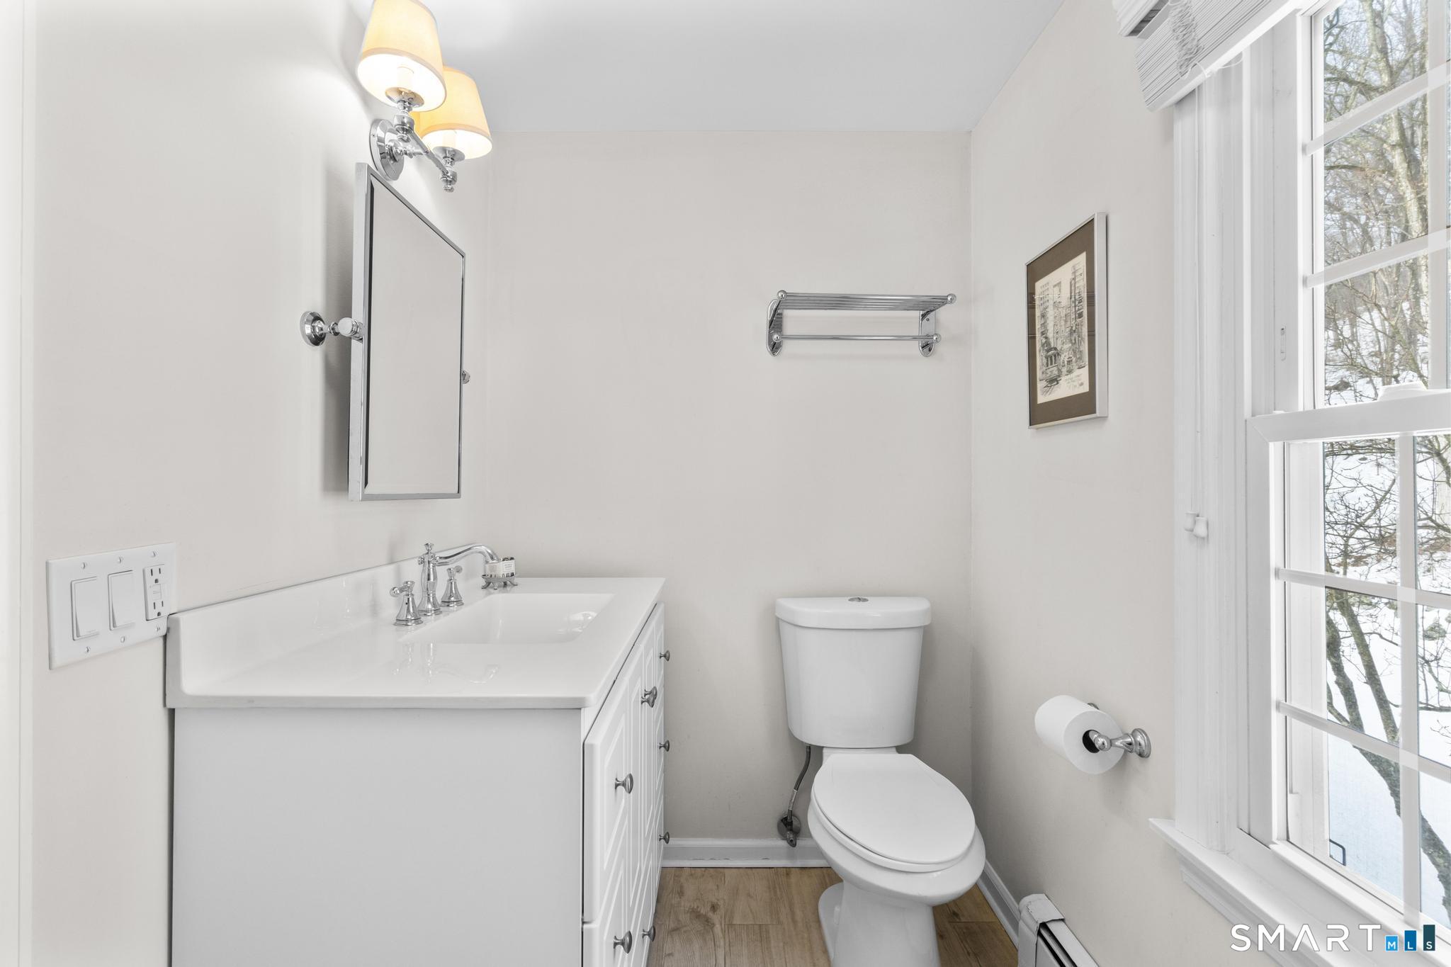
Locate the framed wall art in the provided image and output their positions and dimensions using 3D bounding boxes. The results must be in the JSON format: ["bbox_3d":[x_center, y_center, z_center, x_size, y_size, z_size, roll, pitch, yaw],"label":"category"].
[{"bbox_3d":[0.753,-0.337,1.436,0.024,0.404,0.292,0,0,0],"label":"framed wall art"}]

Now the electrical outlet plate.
[{"bbox_3d":[-0.737,0.142,0.786,0.009,0.119,0.166,0,2,0],"label":"electrical outlet plate"}]

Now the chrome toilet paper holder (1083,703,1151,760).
[{"bbox_3d":[0.723,0.477,1.255,0.086,0.054,0.199,0,0,0],"label":"chrome toilet paper holder"}]

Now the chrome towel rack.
[{"bbox_3d":[0.396,-0.484,1.908,0.525,0.177,0.201,0,0,0],"label":"chrome towel rack"}]

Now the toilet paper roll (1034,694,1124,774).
[{"bbox_3d":[0.687,0.483,1.250,0.118,0.118,0.101,0,0,0],"label":"toilet paper roll"}]

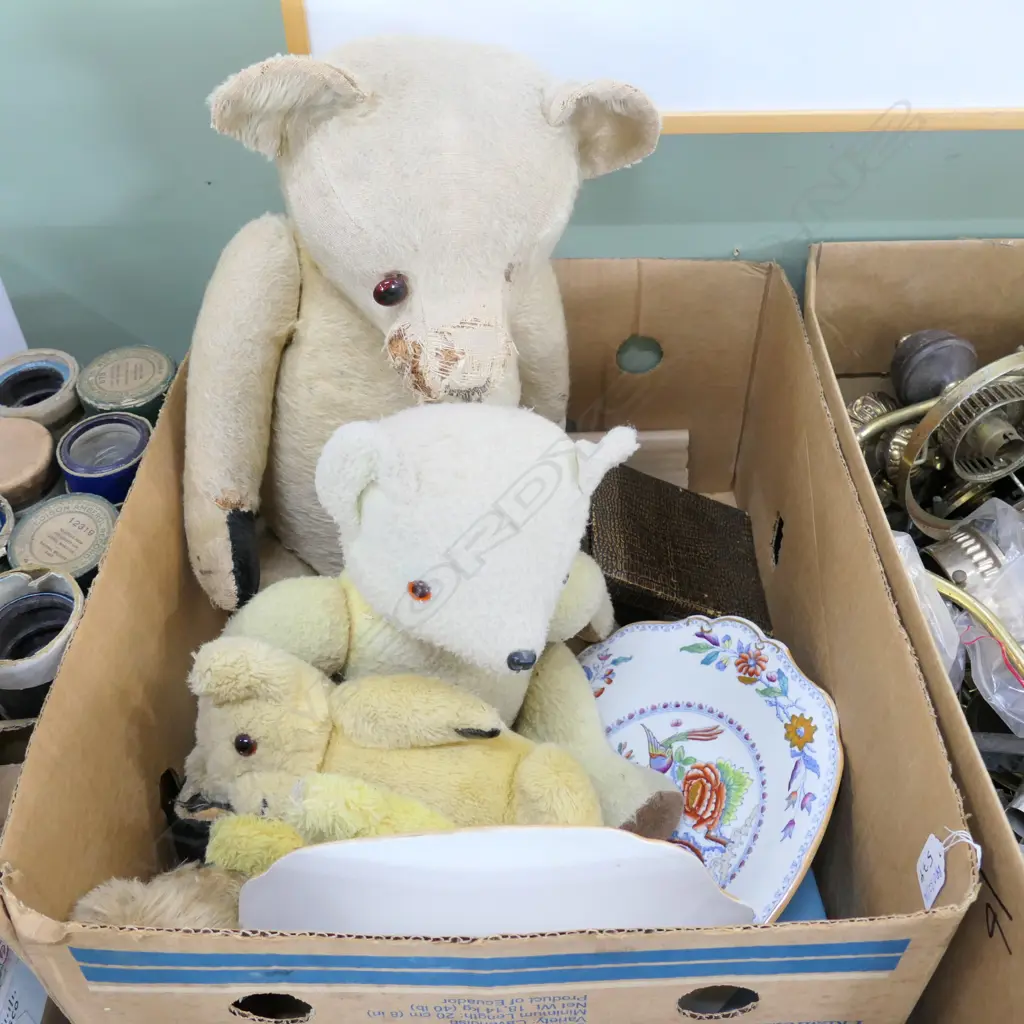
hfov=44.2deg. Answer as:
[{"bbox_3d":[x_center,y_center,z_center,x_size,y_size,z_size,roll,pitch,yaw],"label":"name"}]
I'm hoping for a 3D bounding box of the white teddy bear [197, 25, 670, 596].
[{"bbox_3d":[-0.050,-0.058,0.782,0.285,0.410,0.295,-10,45,-9],"label":"white teddy bear"}]

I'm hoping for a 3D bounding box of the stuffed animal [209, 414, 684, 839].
[{"bbox_3d":[-0.042,0.059,0.733,0.235,0.270,0.215,-13,45,-12],"label":"stuffed animal"}]

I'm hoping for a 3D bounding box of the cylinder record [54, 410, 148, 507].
[{"bbox_3d":[-0.277,-0.007,0.904,0.066,0.115,0.066,0,46,0],"label":"cylinder record"}]

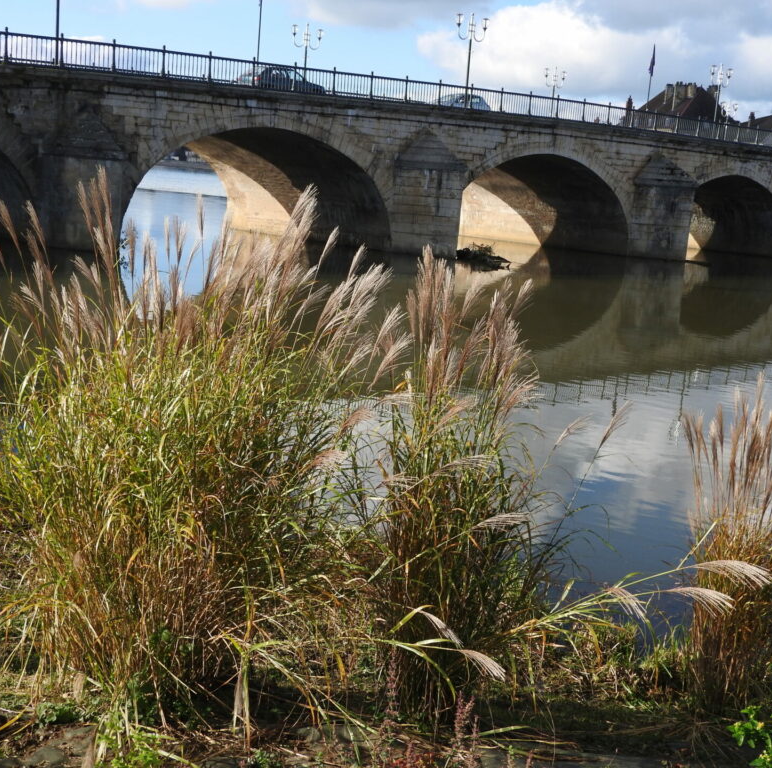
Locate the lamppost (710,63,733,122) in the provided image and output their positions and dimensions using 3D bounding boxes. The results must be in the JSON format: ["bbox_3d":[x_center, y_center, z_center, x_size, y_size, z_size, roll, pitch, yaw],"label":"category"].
[{"bbox_3d":[19.427,-16.517,69.351,2.065,4.427,0.380,-5,13,-41],"label":"lamppost"}]

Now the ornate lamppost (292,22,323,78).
[{"bbox_3d":[-4.361,-17.357,64.522,2.065,4.422,0.380,-5,13,-41],"label":"ornate lamppost"}]

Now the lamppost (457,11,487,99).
[{"bbox_3d":[3.958,-15.190,55.788,2.065,4.375,0.380,-5,13,-41],"label":"lamppost"}]

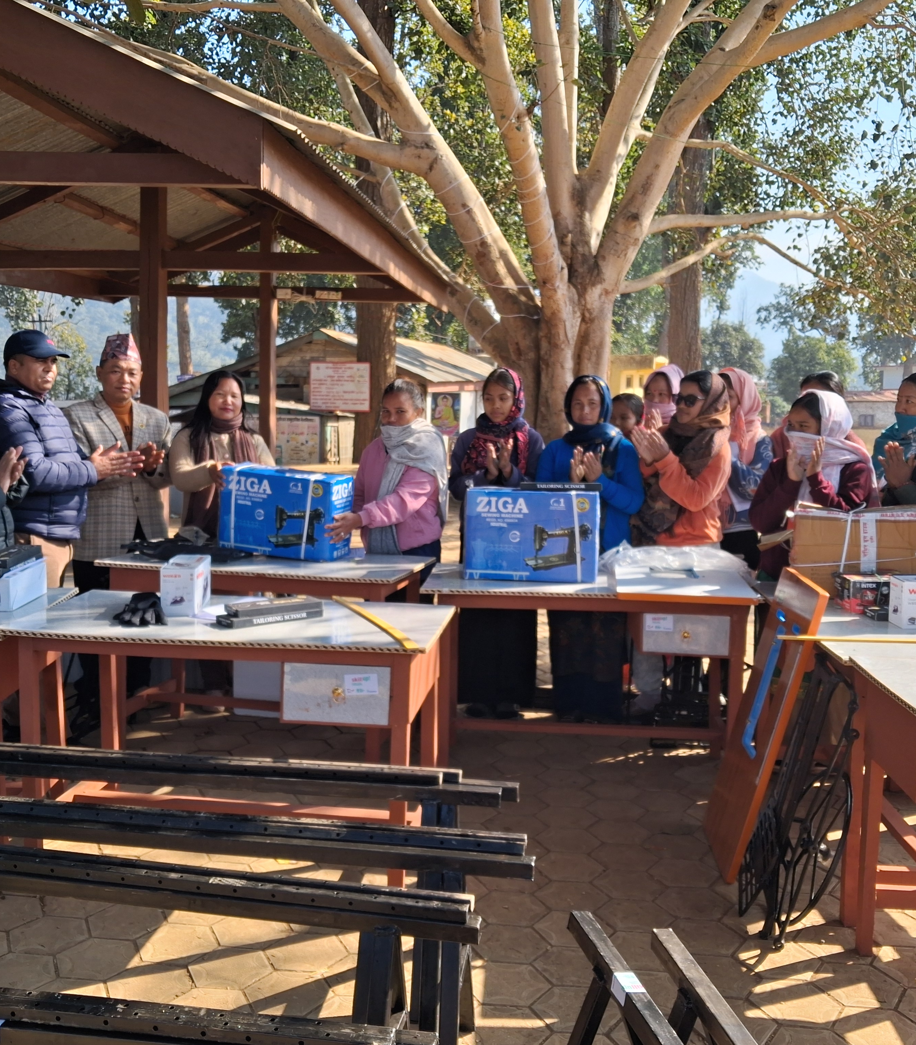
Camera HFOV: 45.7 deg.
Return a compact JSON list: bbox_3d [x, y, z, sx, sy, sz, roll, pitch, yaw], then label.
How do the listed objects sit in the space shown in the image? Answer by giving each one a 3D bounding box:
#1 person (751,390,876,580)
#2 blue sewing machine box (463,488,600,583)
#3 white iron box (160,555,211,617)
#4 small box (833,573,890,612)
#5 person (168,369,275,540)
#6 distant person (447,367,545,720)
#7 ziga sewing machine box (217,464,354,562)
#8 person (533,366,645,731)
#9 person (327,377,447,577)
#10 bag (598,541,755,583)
[{"bbox_3d":[1.443,0.219,4.428,0.470,1.509,0.500,-4,8,-41],"label":"person"},{"bbox_3d":[0.288,0.043,4.175,0.495,0.330,0.215,2,6,6],"label":"blue sewing machine box"},{"bbox_3d":[-0.851,0.194,3.395,0.108,0.145,0.270,1,6,-5],"label":"white iron box"},{"bbox_3d":[1.400,0.241,3.732,0.155,0.090,0.165,1,6,0],"label":"small box"},{"bbox_3d":[-1.072,0.077,4.988,0.500,1.555,0.450,0,6,-15],"label":"person"},{"bbox_3d":[0.181,0.080,5.040,0.470,1.578,0.420,2,6,3],"label":"distant person"},{"bbox_3d":[-0.725,-0.043,4.611,0.500,0.335,0.225,7,9,18],"label":"ziga sewing machine box"},{"bbox_3d":[0.600,0.106,5.011,0.500,1.555,0.420,3,6,8],"label":"person"},{"bbox_3d":[-0.298,0.106,4.944,0.500,1.521,0.520,6,8,37],"label":"person"},{"bbox_3d":[0.846,0.157,4.267,0.600,0.120,0.360,2,6,5],"label":"bag"}]

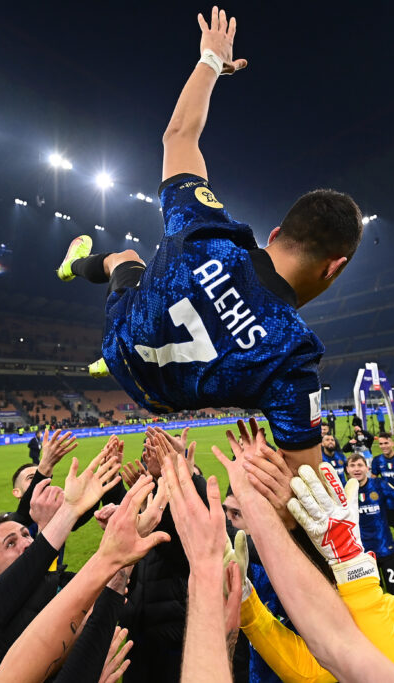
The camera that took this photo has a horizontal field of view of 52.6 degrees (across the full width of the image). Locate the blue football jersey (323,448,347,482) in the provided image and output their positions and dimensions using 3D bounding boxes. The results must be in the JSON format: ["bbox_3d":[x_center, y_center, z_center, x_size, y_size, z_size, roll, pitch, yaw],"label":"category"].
[{"bbox_3d":[2.210,2.110,6.480,0.540,0.720,0.300,-7,-10,17],"label":"blue football jersey"}]

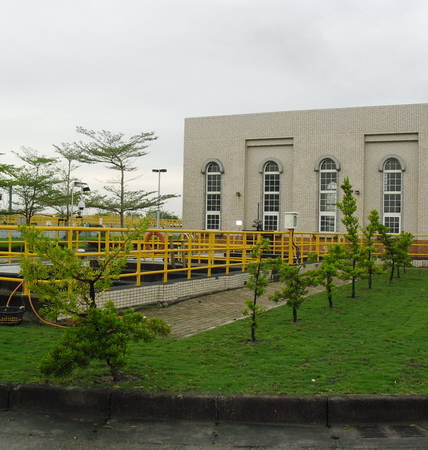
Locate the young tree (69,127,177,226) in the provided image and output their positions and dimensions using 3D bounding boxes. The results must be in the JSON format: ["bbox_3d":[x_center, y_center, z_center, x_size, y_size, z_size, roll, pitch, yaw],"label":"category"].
[{"bbox_3d":[-6.905,-2.844,48.032,8.154,9.465,7.400,1,-1,0],"label":"young tree"}]

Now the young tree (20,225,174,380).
[{"bbox_3d":[-1.225,0.773,6.322,1.542,1.597,1.300,1,-1,0],"label":"young tree"}]

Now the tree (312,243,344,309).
[{"bbox_3d":[2.312,1.047,12.678,0.671,1.301,0.671,1,-1,0],"label":"tree"}]

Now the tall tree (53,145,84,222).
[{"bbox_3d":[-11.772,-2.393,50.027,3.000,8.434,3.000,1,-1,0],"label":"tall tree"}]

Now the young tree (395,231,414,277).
[{"bbox_3d":[6.700,1.039,21.979,0.757,1.656,0.757,1,-1,0],"label":"young tree"}]

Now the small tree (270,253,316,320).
[{"bbox_3d":[1.315,1.080,10.577,0.814,1.159,0.750,1,-1,0],"label":"small tree"}]

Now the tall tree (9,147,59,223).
[{"bbox_3d":[-14.707,-2.316,51.026,4.300,8.198,4.300,1,-1,0],"label":"tall tree"}]

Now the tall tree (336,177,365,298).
[{"bbox_3d":[3.208,0.296,14.671,0.682,2.873,0.682,1,-1,0],"label":"tall tree"}]

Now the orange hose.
[{"bbox_3d":[-2.772,1.249,9.800,1.000,0.740,0.500,1,-1,24],"label":"orange hose"}]

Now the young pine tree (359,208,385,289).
[{"bbox_3d":[4.363,0.669,17.203,0.689,2.220,0.689,1,-1,0],"label":"young pine tree"}]

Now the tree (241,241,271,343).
[{"bbox_3d":[0.584,0.907,8.671,0.403,1.440,0.403,1,-1,0],"label":"tree"}]

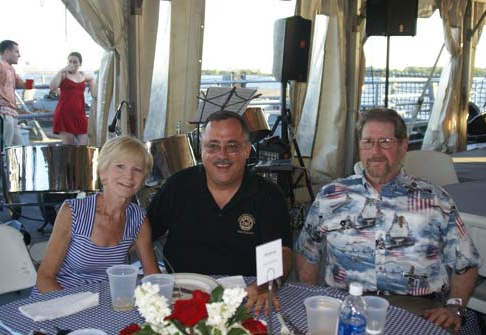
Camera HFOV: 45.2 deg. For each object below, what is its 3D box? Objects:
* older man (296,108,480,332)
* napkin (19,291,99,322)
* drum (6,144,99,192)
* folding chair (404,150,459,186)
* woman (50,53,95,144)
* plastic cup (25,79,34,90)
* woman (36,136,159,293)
[{"bbox_3d":[0.489,0.447,1.978,0.630,1.280,0.700,3,10,17],"label":"older man"},{"bbox_3d":[-0.520,0.384,1.669,0.205,0.025,0.115,-8,12,-40],"label":"napkin"},{"bbox_3d":[-1.220,0.006,3.750,0.600,0.280,0.600,0,-1,0],"label":"drum"},{"bbox_3d":[1.284,0.326,4.055,0.460,0.850,0.500,-2,9,-11],"label":"folding chair"},{"bbox_3d":[-2.072,-0.571,7.101,0.540,1.640,0.360,1,9,6],"label":"woman"},{"bbox_3d":[-2.483,-0.966,6.800,0.095,0.120,0.095,0,9,0],"label":"plastic cup"},{"bbox_3d":[-0.491,0.493,1.975,0.460,1.190,0.620,-3,10,-19],"label":"woman"}]

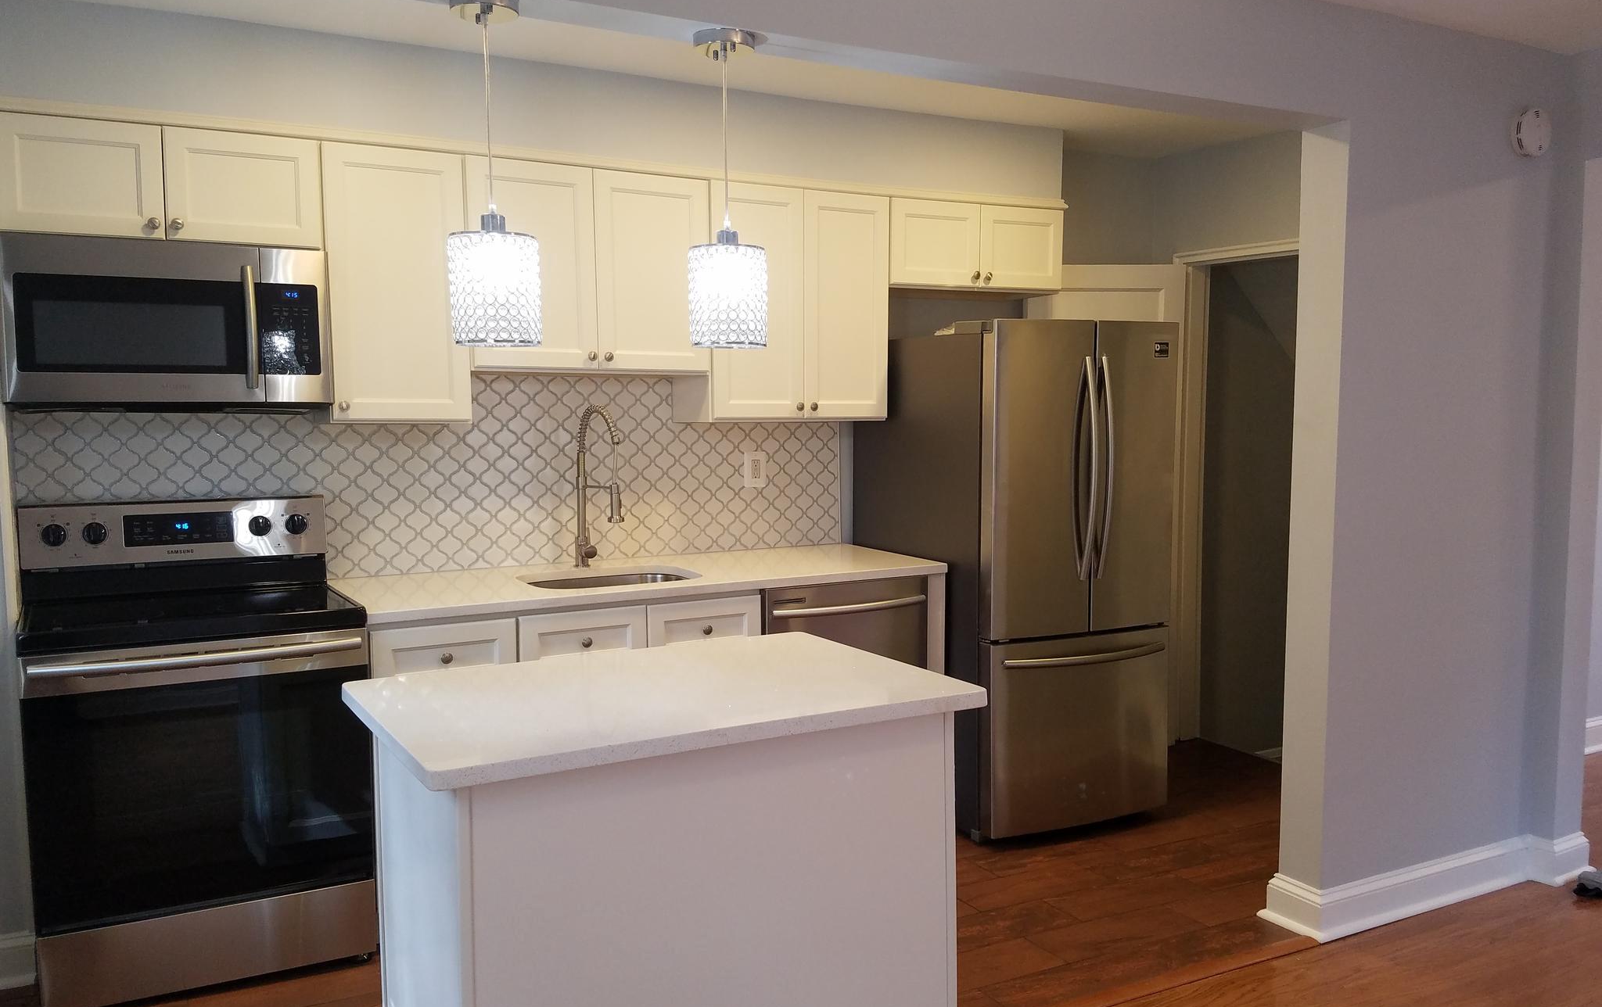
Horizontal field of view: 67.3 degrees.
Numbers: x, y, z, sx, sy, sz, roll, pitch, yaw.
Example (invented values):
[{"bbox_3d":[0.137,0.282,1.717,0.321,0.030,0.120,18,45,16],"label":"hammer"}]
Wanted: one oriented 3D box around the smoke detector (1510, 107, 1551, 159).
[{"bbox_3d":[2.073,-1.056,3.406,0.140,0.140,0.042,-3,6,-28],"label":"smoke detector"}]

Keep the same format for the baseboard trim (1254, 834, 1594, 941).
[{"bbox_3d":[1.880,1.082,3.551,1.170,0.138,0.303,-3,5,-28],"label":"baseboard trim"}]

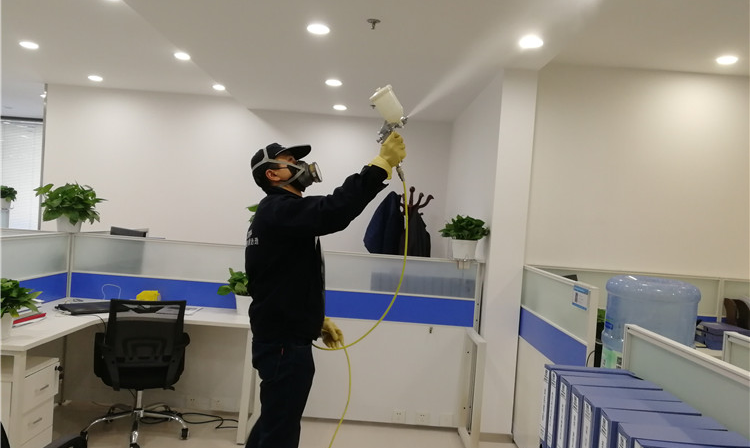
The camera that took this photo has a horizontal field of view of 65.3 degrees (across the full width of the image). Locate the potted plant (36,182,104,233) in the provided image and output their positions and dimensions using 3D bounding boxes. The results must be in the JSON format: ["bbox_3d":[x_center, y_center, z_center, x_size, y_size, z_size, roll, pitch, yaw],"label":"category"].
[{"bbox_3d":[-2.135,-0.123,4.100,0.460,0.335,0.400,4,1,0],"label":"potted plant"}]

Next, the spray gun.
[{"bbox_3d":[0.074,-0.388,2.480,0.185,0.360,0.110,-35,0,0],"label":"spray gun"}]

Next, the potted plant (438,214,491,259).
[{"bbox_3d":[0.626,0.087,4.090,0.350,0.310,0.300,4,1,0],"label":"potted plant"}]

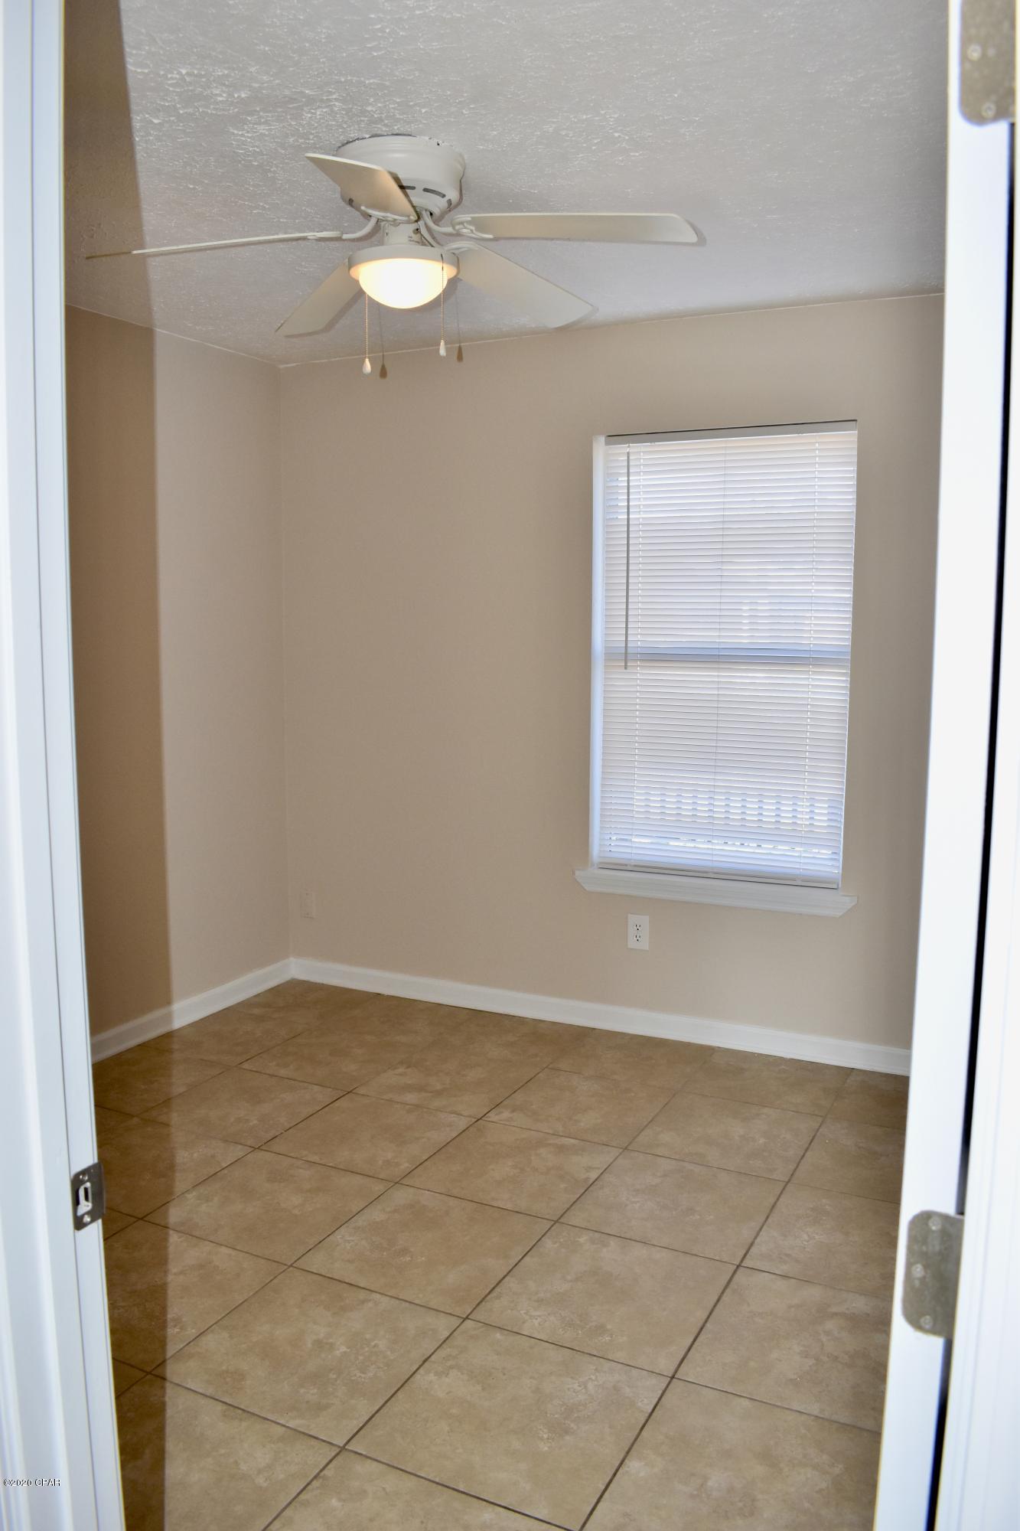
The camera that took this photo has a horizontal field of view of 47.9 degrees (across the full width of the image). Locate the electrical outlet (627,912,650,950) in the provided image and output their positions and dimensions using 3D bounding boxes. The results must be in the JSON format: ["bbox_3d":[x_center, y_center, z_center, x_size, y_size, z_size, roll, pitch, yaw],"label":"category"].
[{"bbox_3d":[0.446,0.578,3.976,0.076,0.121,0.010,3,7,26],"label":"electrical outlet"}]

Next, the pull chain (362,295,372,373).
[{"bbox_3d":[-0.325,-0.980,2.596,0.021,0.188,0.021,0,6,0],"label":"pull chain"}]

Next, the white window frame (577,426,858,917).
[{"bbox_3d":[0.714,-0.366,3.835,0.870,1.480,0.050,3,7,26],"label":"white window frame"}]

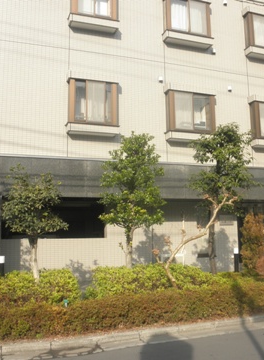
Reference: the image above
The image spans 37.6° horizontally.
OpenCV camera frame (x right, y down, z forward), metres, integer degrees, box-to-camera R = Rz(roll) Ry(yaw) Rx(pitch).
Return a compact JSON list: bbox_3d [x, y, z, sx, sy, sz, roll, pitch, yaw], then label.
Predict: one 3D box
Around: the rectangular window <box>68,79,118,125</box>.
[{"bbox_3d":[-0.970,-1.934,9.891,1.250,1.120,0.280,2,-7,-20],"label":"rectangular window"}]

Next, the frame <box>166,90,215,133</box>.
[{"bbox_3d":[1.671,-1.851,10.875,1.430,1.120,0.280,2,-7,-20],"label":"frame"}]

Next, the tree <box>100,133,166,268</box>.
[{"bbox_3d":[0.042,0.661,8.036,1.385,3.370,1.315,-1,-7,0],"label":"tree"}]

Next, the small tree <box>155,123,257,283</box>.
[{"bbox_3d":[1.621,0.536,8.365,2.200,3.600,1.500,2,-8,-20],"label":"small tree"}]

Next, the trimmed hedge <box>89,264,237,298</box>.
[{"bbox_3d":[0.633,2.158,8.036,3.100,0.670,1.200,2,-7,-20],"label":"trimmed hedge"}]

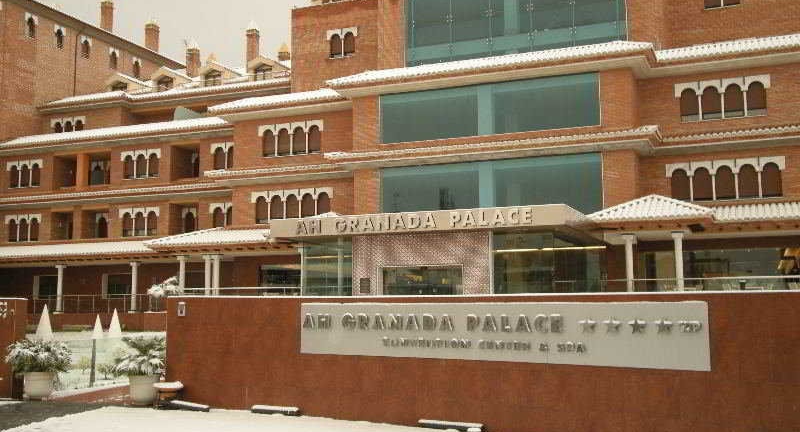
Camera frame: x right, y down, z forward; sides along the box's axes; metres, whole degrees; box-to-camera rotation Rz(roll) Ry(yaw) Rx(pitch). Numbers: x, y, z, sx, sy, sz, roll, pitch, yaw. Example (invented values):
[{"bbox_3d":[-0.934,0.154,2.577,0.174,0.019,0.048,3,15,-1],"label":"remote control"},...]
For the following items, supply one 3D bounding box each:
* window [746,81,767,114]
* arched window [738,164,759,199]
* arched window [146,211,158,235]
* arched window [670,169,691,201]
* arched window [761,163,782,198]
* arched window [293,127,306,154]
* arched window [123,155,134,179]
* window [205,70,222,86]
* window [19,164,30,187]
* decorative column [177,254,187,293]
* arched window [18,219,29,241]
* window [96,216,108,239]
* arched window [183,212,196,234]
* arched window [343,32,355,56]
[{"bbox_3d":[13.998,-4.573,33.517,0.731,1.418,0.180,-3,-8,21],"label":"window"},{"bbox_3d":[13.572,-1.339,33.283,0.743,1.370,0.180,-3,-8,21],"label":"arched window"},{"bbox_3d":[-13.403,0.351,46.303,0.740,1.309,0.150,-3,-7,22],"label":"arched window"},{"bbox_3d":[10.905,-1.205,33.246,0.720,1.296,0.150,-3,-7,22],"label":"arched window"},{"bbox_3d":[14.161,-1.337,32.552,0.740,1.360,0.200,-3,-7,21],"label":"arched window"},{"bbox_3d":[-4.699,-3.531,39.974,0.720,1.332,0.150,-3,-7,22],"label":"arched window"},{"bbox_3d":[-14.753,-2.614,46.878,0.729,1.386,0.250,-3,-7,22],"label":"arched window"},{"bbox_3d":[-11.824,-8.729,54.527,1.278,1.127,0.250,-3,-7,22],"label":"window"},{"bbox_3d":[-21.696,-2.314,49.645,0.740,1.360,0.200,-3,-7,21],"label":"window"},{"bbox_3d":[-9.782,3.028,38.421,0.390,2.480,0.390,-3,-7,21],"label":"decorative column"},{"bbox_3d":[-21.922,0.785,49.787,0.740,1.290,0.150,-3,-7,22],"label":"arched window"},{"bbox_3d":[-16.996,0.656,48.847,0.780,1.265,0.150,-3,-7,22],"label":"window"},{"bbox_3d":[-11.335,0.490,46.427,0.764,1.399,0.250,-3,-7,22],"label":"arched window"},{"bbox_3d":[-2.263,-7.838,39.217,0.555,1.161,0.250,-3,-7,22],"label":"arched window"}]

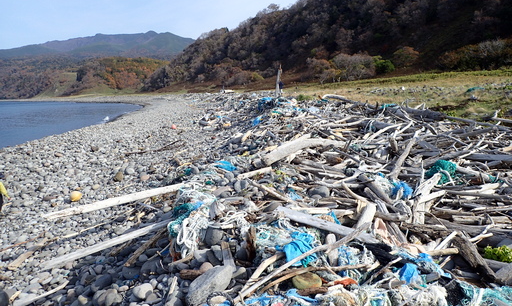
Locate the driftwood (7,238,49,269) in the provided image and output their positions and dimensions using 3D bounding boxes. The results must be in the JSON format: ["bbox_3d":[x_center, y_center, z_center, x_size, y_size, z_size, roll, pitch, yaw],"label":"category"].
[{"bbox_3d":[-3.075,1.347,5.025,0.110,0.070,0.687,2,16,10],"label":"driftwood"}]

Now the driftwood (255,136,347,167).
[{"bbox_3d":[0.868,-0.037,6.900,1.750,0.420,0.280,-5,10,-27],"label":"driftwood"}]

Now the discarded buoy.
[{"bbox_3d":[-4.271,1.035,8.800,0.280,0.250,0.270,-3,9,-17],"label":"discarded buoy"}]

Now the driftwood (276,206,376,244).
[{"bbox_3d":[0.747,0.758,3.950,1.083,0.100,0.130,11,14,34],"label":"driftwood"}]

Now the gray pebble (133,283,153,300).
[{"bbox_3d":[-0.952,1.161,3.100,0.160,0.100,0.135,-2,9,-11],"label":"gray pebble"}]

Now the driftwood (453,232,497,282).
[{"bbox_3d":[1.921,0.909,3.250,0.160,0.140,0.441,0,25,-1],"label":"driftwood"}]

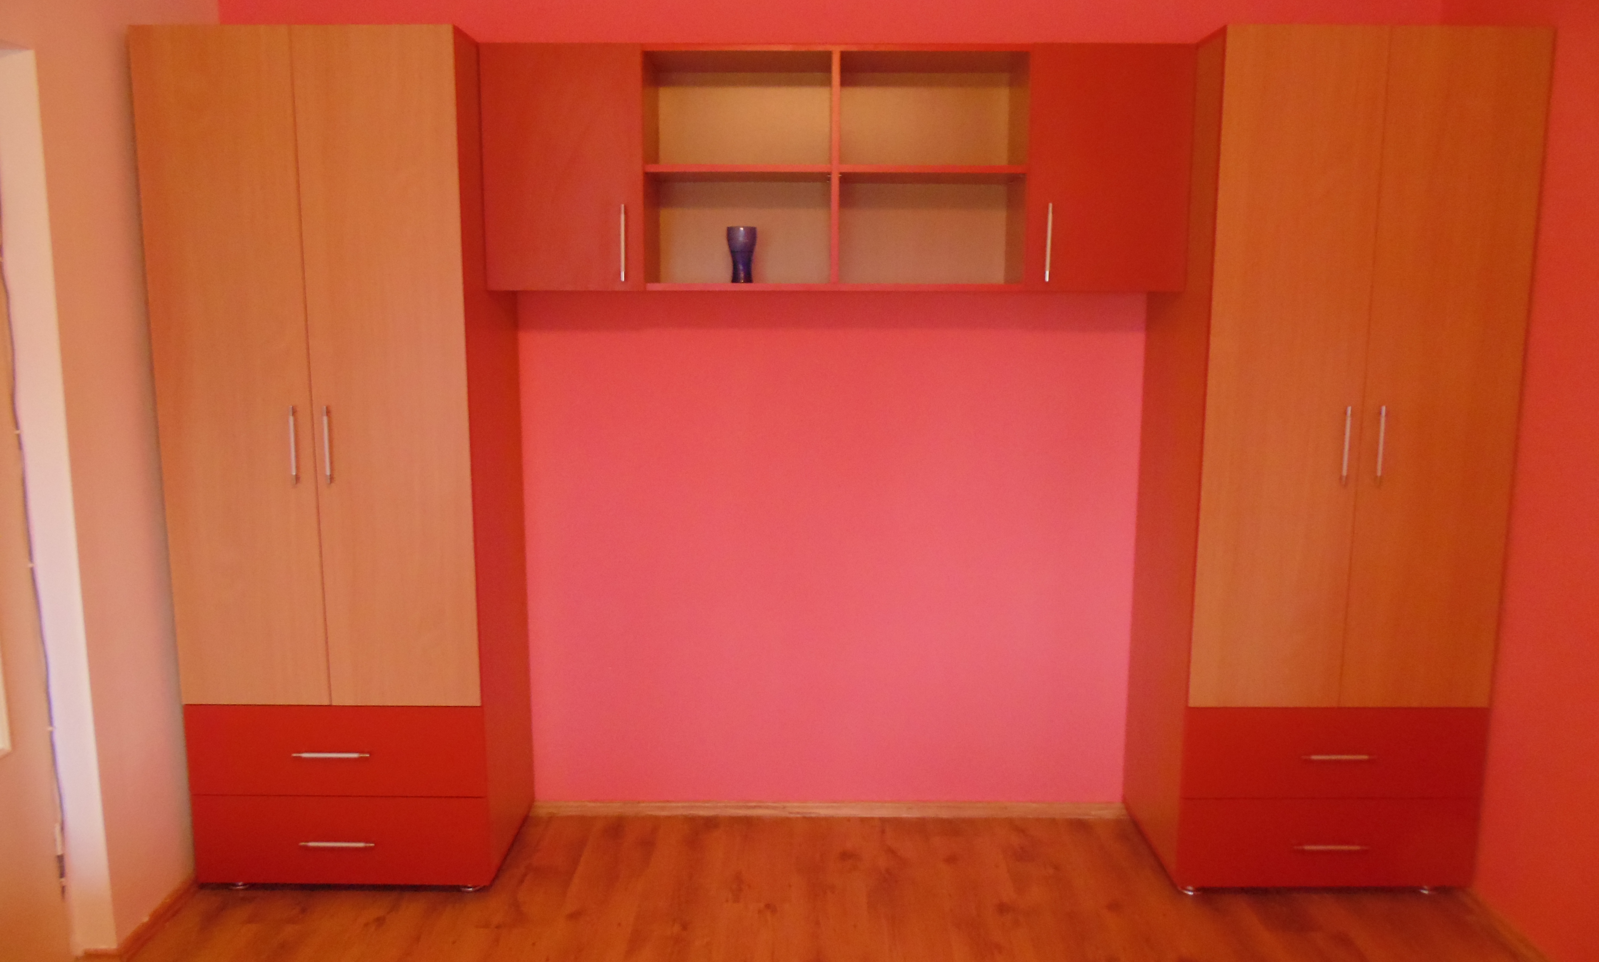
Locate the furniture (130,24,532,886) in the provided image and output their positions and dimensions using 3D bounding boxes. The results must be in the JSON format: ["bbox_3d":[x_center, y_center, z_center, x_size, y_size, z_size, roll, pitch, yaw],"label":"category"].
[{"bbox_3d":[-1.166,-0.033,3.049,0.746,2.121,0.519,0,9,0],"label":"furniture"}]

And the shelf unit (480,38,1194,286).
[{"bbox_3d":[0.091,-0.798,3.028,1.765,0.600,0.329,0,9,0],"label":"shelf unit"}]

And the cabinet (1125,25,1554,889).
[{"bbox_3d":[1.350,-0.028,3.048,0.755,2.121,0.519,0,9,0],"label":"cabinet"}]

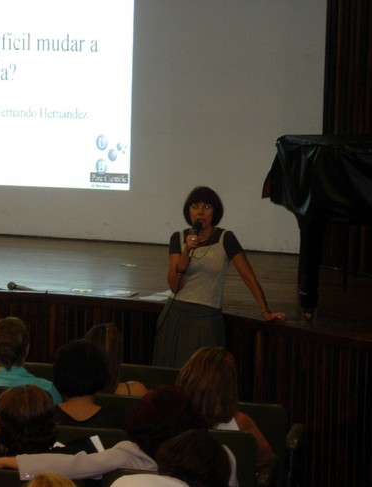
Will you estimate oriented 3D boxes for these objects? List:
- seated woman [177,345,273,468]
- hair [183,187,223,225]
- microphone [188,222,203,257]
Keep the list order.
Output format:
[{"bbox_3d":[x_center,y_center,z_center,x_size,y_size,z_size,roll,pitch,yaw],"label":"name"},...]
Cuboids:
[{"bbox_3d":[0.114,1.037,9.434,0.500,1.200,0.750,2,5,2],"label":"seated woman"},{"bbox_3d":[0.102,-0.213,12.200,0.225,0.230,0.225,2,5,8],"label":"hair"},{"bbox_3d":[0.053,-0.026,12.070,0.052,0.190,0.052,12,-9,0],"label":"microphone"}]

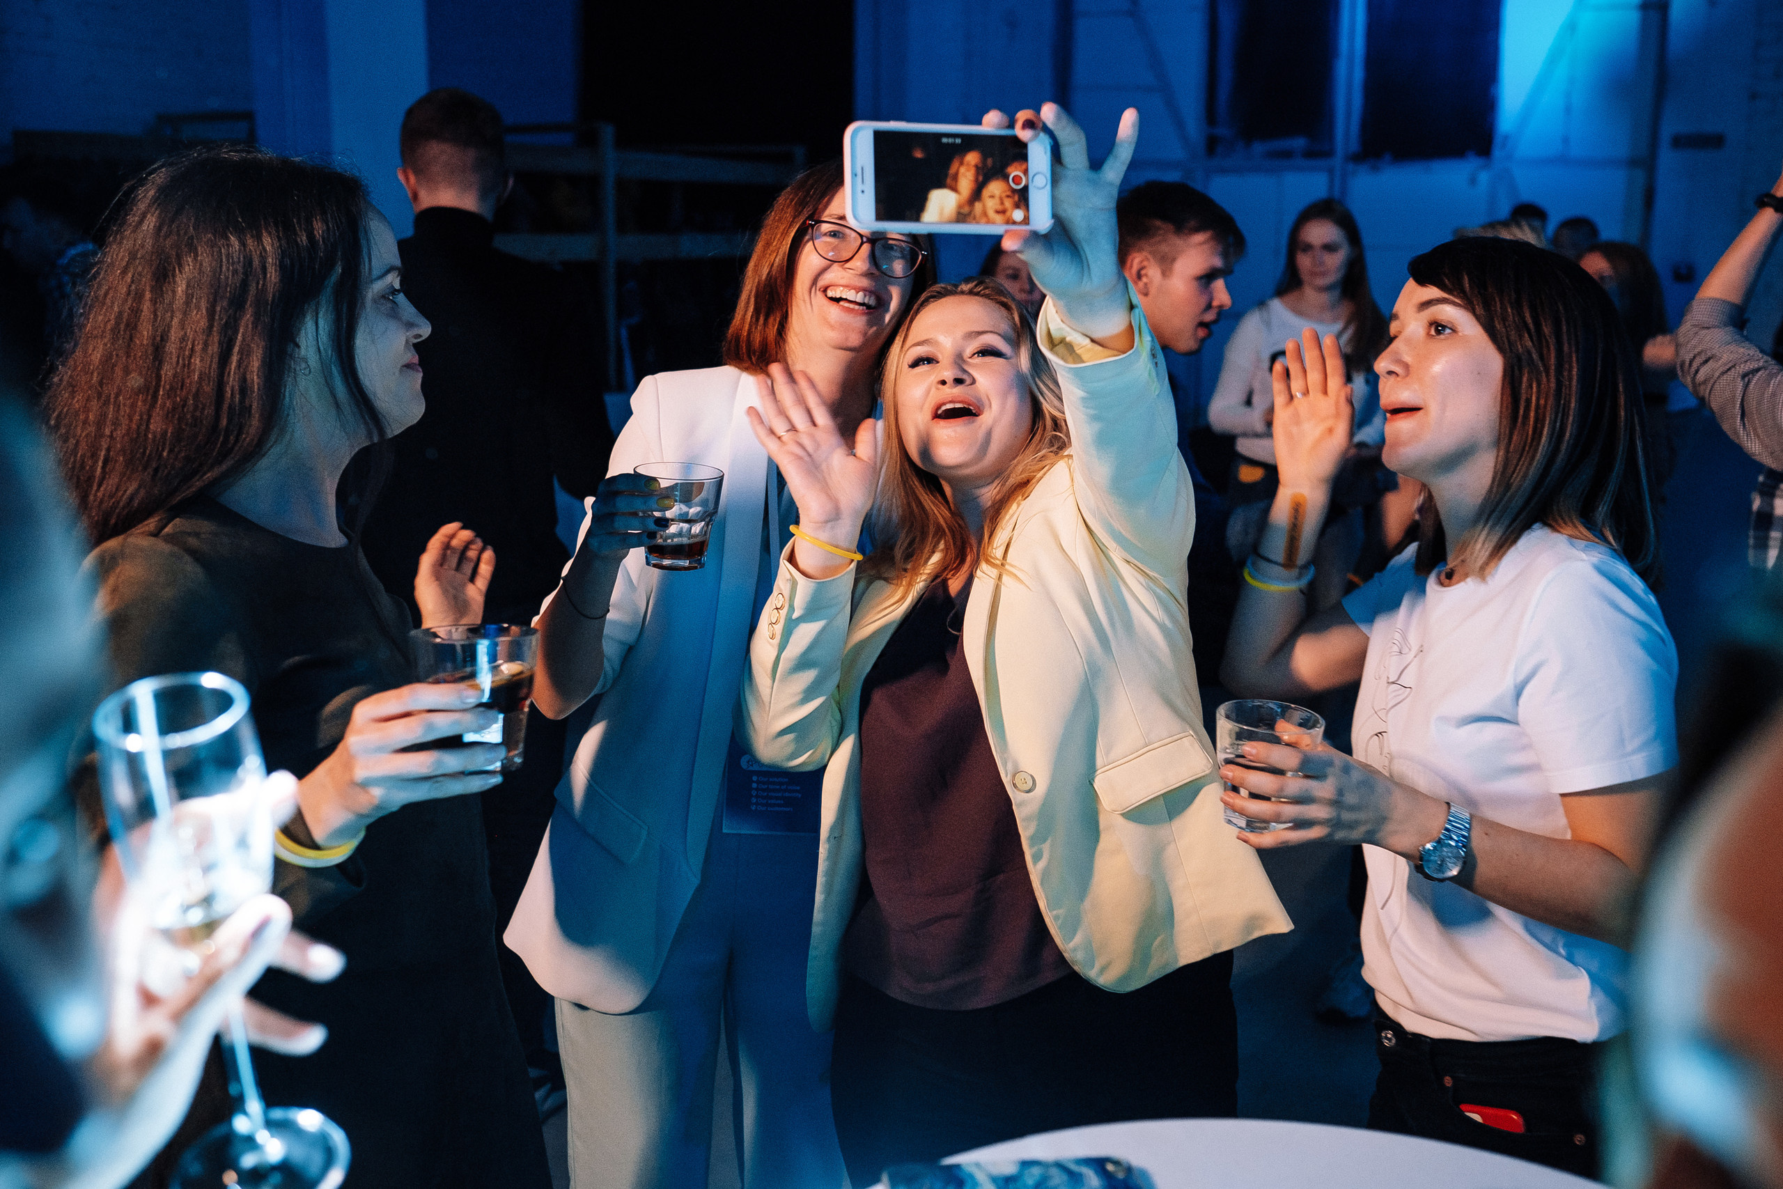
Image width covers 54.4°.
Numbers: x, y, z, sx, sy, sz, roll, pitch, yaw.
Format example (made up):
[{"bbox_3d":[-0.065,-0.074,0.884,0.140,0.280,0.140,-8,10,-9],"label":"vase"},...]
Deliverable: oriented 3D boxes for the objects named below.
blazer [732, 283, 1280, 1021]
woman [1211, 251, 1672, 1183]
[{"bbox_3d":[0.115,0.080,1.695,0.506,0.729,0.614,4,11,22],"label":"blazer"},{"bbox_3d":[0.477,0.502,1.659,0.488,1.660,0.465,-1,10,-8],"label":"woman"}]

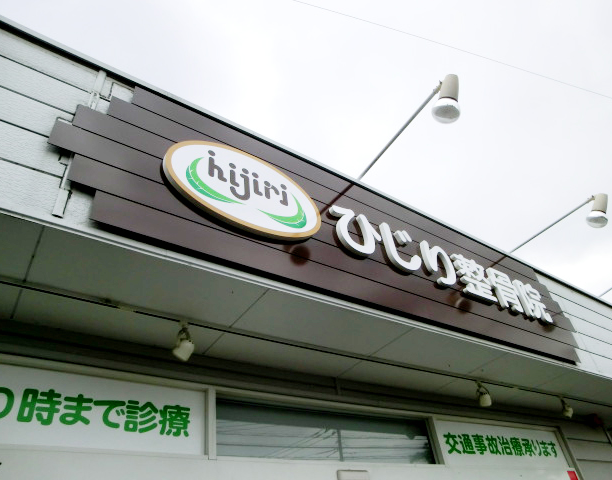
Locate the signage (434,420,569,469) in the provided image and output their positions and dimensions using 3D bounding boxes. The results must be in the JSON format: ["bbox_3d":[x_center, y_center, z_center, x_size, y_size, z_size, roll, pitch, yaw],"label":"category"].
[{"bbox_3d":[1.582,1.609,3.421,1.643,0.298,0.020,20,-47,-30],"label":"signage"}]

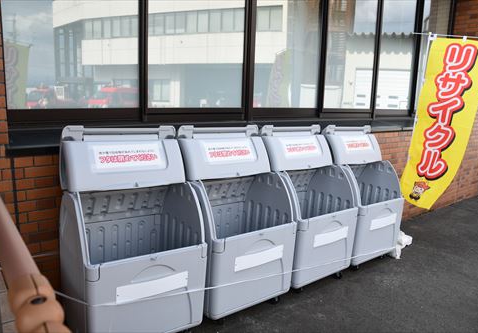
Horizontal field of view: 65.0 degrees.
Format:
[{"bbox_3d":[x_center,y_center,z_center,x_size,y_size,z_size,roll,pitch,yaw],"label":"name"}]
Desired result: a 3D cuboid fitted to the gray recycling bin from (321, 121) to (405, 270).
[{"bbox_3d":[1.194,0.265,3.792,0.750,1.335,0.660,-6,13,-34],"label":"gray recycling bin"}]

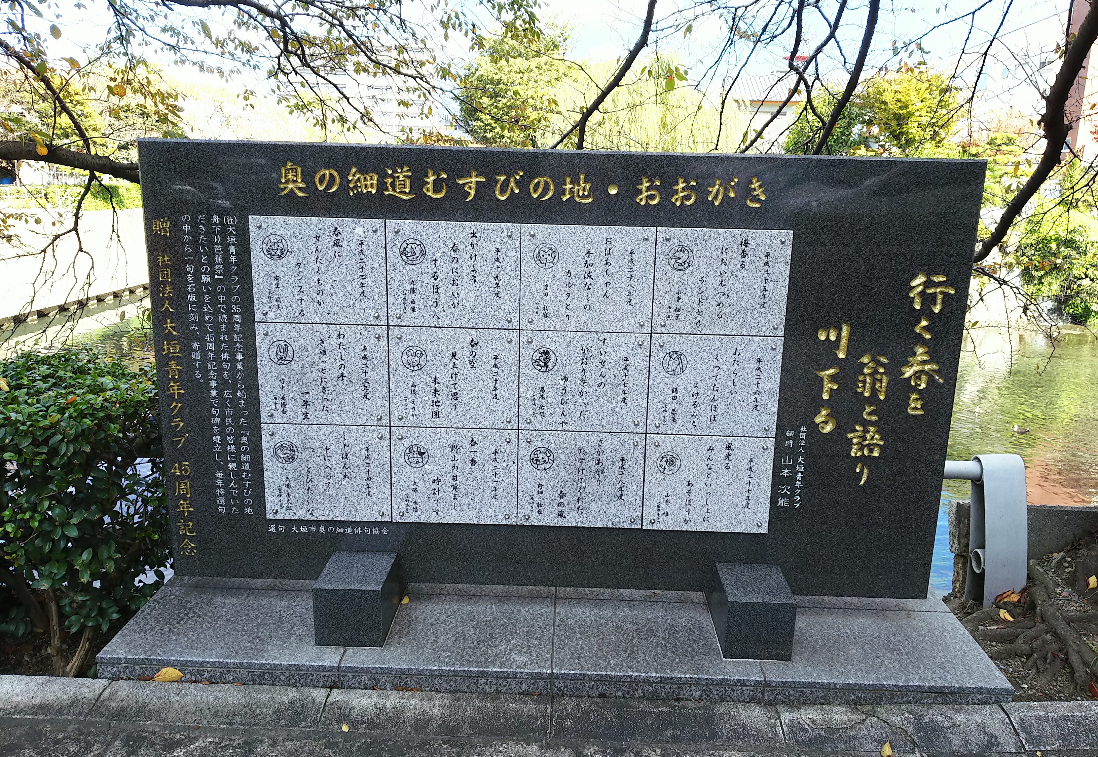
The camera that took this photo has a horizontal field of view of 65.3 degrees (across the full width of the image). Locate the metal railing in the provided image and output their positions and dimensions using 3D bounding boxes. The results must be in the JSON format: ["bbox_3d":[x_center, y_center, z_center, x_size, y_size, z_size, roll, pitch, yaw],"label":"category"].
[{"bbox_3d":[1.375,0.484,2.724,0.241,0.483,0.132,2,13,1],"label":"metal railing"}]

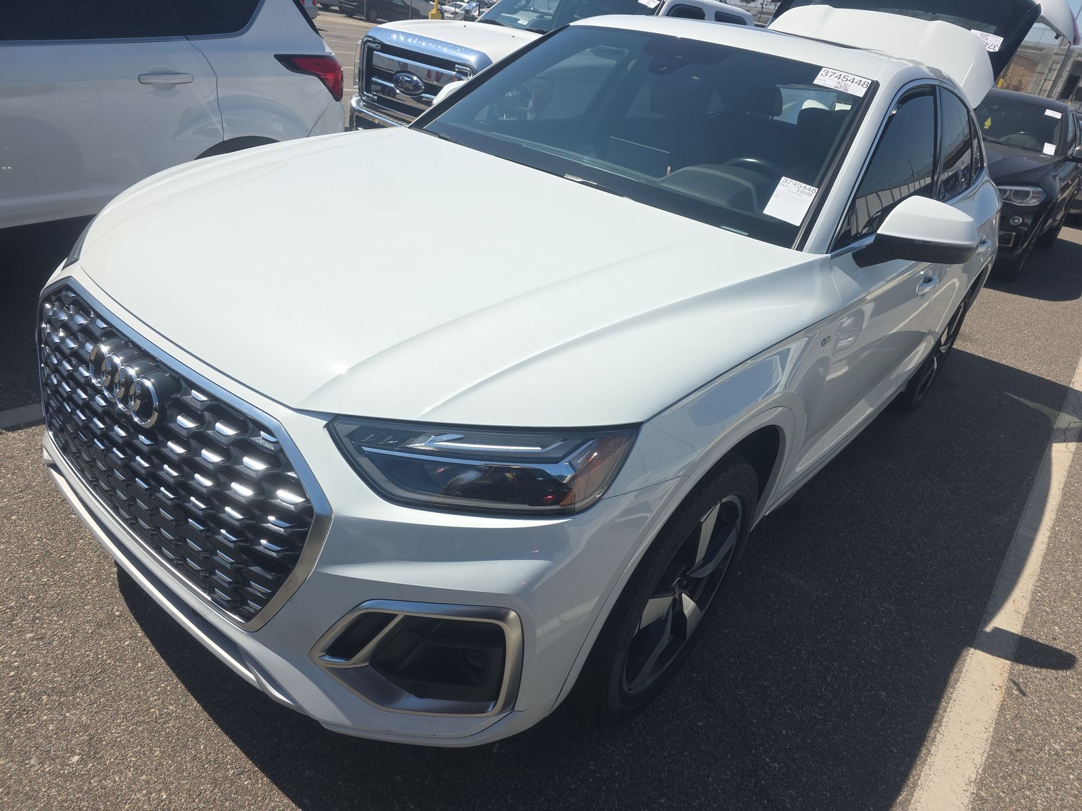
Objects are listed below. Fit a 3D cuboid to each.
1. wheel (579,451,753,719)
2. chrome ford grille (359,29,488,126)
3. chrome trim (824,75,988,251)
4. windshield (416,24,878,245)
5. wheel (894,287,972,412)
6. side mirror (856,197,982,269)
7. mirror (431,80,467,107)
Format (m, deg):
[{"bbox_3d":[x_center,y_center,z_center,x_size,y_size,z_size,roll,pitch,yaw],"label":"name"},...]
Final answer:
[{"bbox_3d":[0.277,0.407,1.789,0.250,0.735,0.735,28,31,30],"label":"wheel"},{"bbox_3d":[-0.785,-2.141,4.779,1.240,0.480,0.250,30,33,33],"label":"chrome ford grille"},{"bbox_3d":[1.497,-0.933,2.697,0.250,0.500,2.400,28,31,30],"label":"chrome trim"},{"bbox_3d":[0.295,-0.955,2.320,1.480,0.114,0.925,28,62,30],"label":"windshield"},{"bbox_3d":[2.039,-0.329,3.869,0.250,0.735,0.735,28,31,30],"label":"wheel"},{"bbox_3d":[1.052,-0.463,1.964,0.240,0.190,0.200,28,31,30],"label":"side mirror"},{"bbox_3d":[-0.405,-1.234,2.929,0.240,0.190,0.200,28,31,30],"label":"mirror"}]

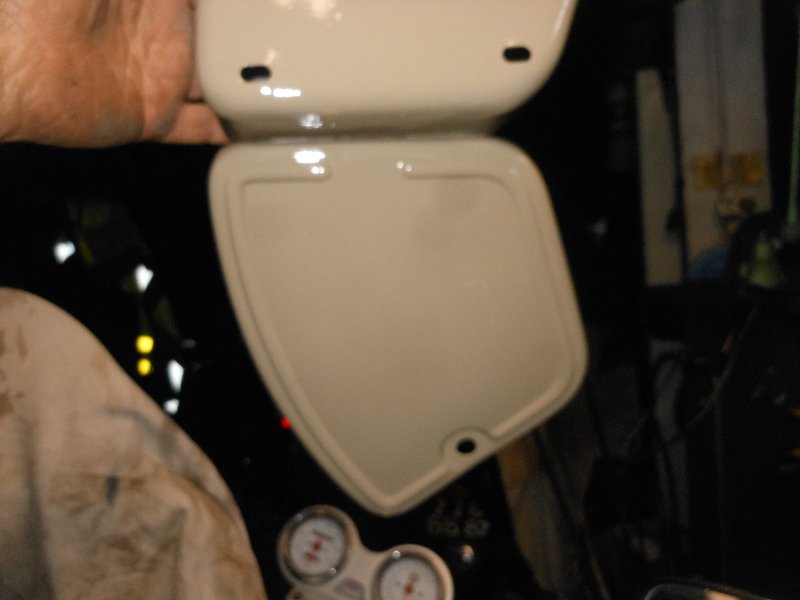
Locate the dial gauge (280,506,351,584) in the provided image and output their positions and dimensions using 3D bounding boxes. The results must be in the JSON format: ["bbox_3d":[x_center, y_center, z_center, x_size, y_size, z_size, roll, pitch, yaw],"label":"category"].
[{"bbox_3d":[-0.076,0.234,0.615,0.072,0.072,0.035,16,-25,21],"label":"dial gauge"}]

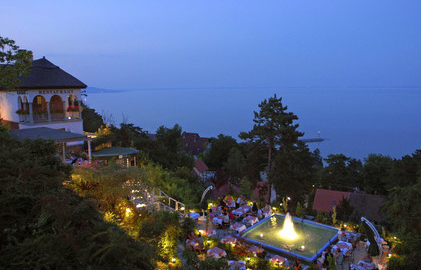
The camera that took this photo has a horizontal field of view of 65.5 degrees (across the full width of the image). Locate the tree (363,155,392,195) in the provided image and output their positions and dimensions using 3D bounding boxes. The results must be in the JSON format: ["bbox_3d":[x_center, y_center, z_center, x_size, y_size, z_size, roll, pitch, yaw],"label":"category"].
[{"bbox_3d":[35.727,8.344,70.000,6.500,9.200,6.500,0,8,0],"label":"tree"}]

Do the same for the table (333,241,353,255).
[{"bbox_3d":[9.812,8.660,24.322,0.950,0.760,1.300,7,11,40],"label":"table"}]

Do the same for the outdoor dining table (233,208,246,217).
[{"bbox_3d":[2.699,7.635,31.265,0.950,0.760,1.150,7,11,40],"label":"outdoor dining table"}]

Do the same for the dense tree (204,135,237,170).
[{"bbox_3d":[2.521,4.011,75.000,7.800,9.200,7.800,0,8,0],"label":"dense tree"}]

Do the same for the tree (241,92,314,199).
[{"bbox_3d":[7.885,1.895,40.000,8.300,13.500,8.300,0,8,0],"label":"tree"}]

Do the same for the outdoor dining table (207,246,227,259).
[{"bbox_3d":[0.446,8.764,23.615,0.950,0.760,1.050,-8,12,-44],"label":"outdoor dining table"}]

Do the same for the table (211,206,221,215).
[{"bbox_3d":[0.562,7.559,31.775,1.000,0.760,0.950,0,8,0],"label":"table"}]

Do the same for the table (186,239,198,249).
[{"bbox_3d":[-1.345,8.570,24.928,0.950,0.760,0.950,7,11,40],"label":"table"}]

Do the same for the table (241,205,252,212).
[{"bbox_3d":[3.572,7.489,32.248,0.950,0.760,1.150,7,11,40],"label":"table"}]

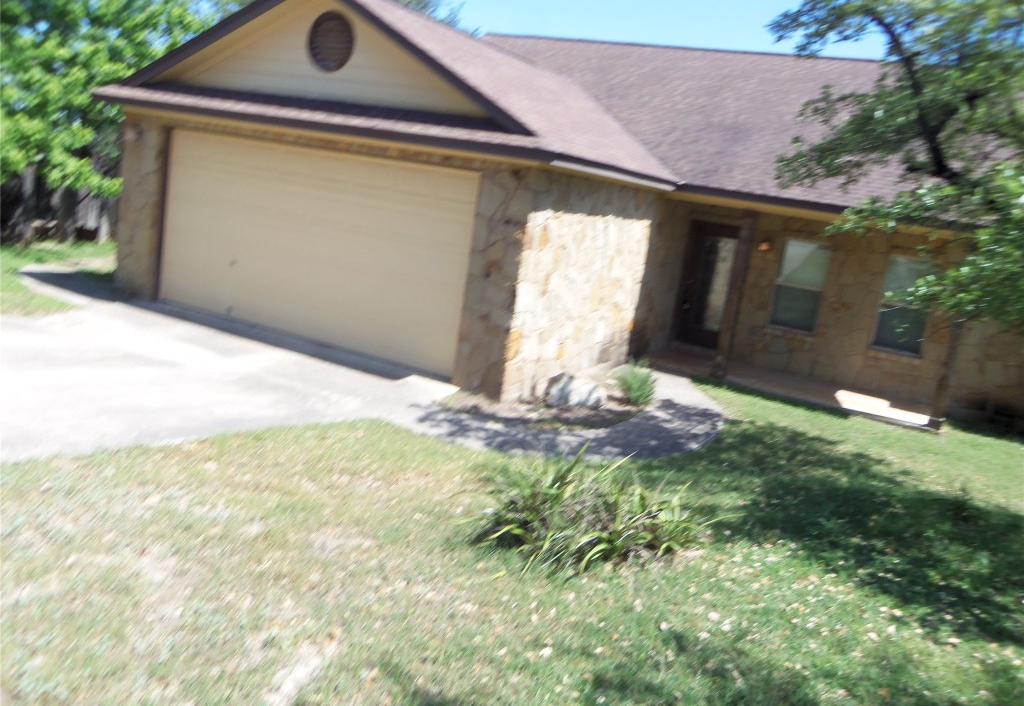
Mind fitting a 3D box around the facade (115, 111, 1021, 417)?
[{"bbox_3d":[0.946,-1.059,11.391,12.100,2.620,5.130,14,12,25],"label":"facade"}]

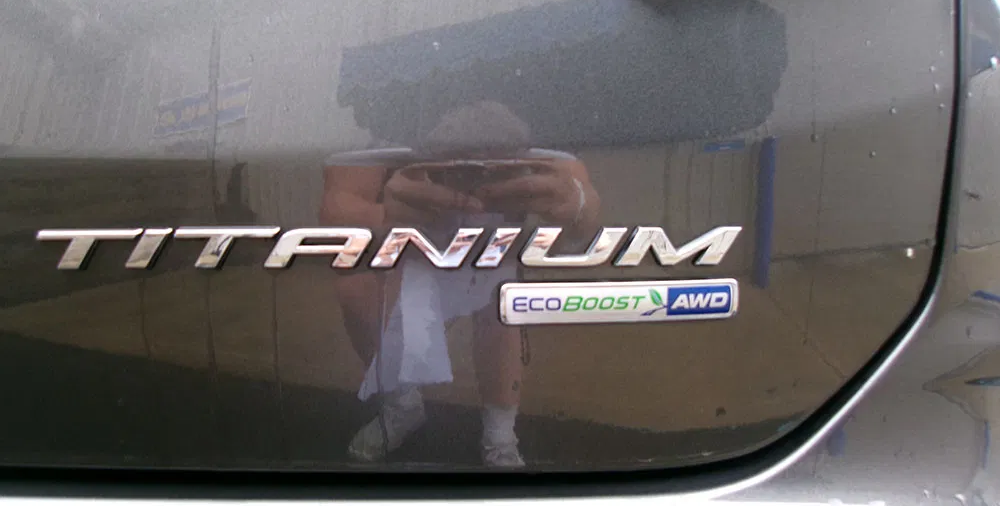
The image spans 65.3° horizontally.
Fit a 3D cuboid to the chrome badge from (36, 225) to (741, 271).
[{"bbox_3d":[-0.048,-0.002,0.336,0.302,0.017,0.008,0,9,0],"label":"chrome badge"}]

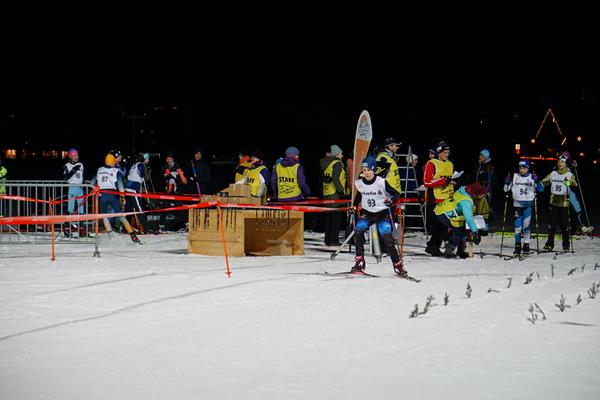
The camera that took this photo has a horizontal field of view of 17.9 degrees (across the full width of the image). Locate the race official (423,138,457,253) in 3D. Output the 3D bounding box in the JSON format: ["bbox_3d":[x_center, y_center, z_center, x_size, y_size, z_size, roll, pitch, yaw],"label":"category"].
[{"bbox_3d":[2.181,-0.016,29.700,0.450,1.780,0.500,1,2,38],"label":"race official"}]

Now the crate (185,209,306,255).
[{"bbox_3d":[-0.845,0.510,30.000,1.810,0.740,0.850,0,1,-3],"label":"crate"}]

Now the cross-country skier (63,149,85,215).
[{"bbox_3d":[-4.256,-0.132,35.700,0.470,1.660,0.380,0,2,-14],"label":"cross-country skier"}]

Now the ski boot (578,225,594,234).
[{"bbox_3d":[5.368,0.553,35.600,0.290,0.180,0.120,1,2,26],"label":"ski boot"}]

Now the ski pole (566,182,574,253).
[{"bbox_3d":[4.336,0.266,30.450,0.070,1.214,0.070,-6,14,0],"label":"ski pole"}]

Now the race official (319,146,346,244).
[{"bbox_3d":[0.566,-0.072,32.600,0.360,1.720,0.480,-1,2,-21],"label":"race official"}]

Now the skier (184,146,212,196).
[{"bbox_3d":[-2.083,-0.226,39.000,0.540,1.720,0.380,0,2,11],"label":"skier"}]

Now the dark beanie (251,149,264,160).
[{"bbox_3d":[-0.698,-0.747,31.200,0.240,0.200,0.210,0,1,13],"label":"dark beanie"}]

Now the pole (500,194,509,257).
[{"bbox_3d":[3.176,0.244,29.400,0.070,1.282,0.070,5,0,0],"label":"pole"}]

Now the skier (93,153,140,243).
[{"bbox_3d":[-3.350,-0.045,34.500,0.820,1.600,0.650,0,2,-18],"label":"skier"}]

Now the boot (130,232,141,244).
[{"bbox_3d":[-2.926,0.685,33.800,0.110,0.200,0.270,-17,-10,32],"label":"boot"}]

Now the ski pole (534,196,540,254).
[{"bbox_3d":[3.724,0.225,29.900,0.070,1.313,0.070,-5,18,0],"label":"ski pole"}]

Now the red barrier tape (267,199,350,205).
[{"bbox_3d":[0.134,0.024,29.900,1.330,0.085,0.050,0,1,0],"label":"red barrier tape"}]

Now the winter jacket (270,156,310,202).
[{"bbox_3d":[-0.159,-0.359,31.700,0.650,0.730,0.380,0,1,9],"label":"winter jacket"}]

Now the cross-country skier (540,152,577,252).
[{"bbox_3d":[4.267,0.033,31.300,0.620,1.640,0.450,0,2,9],"label":"cross-country skier"}]

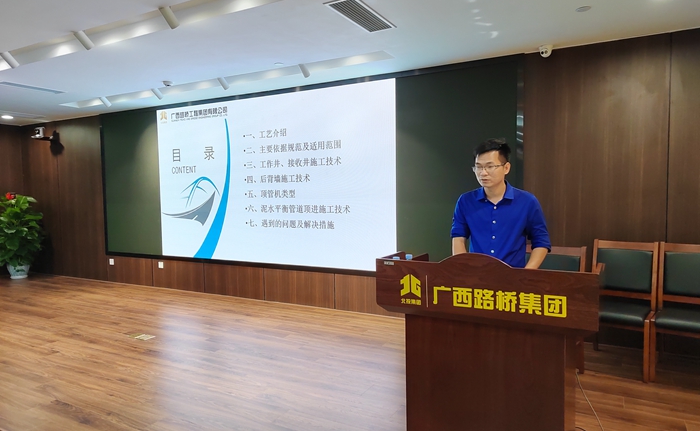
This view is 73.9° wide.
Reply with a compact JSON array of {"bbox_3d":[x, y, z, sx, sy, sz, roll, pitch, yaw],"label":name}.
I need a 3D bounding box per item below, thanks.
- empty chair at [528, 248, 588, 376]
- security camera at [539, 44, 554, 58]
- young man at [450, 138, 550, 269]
[{"bbox_3d":[1.431,0.730,3.465,0.453,0.960,0.535,2,4,41],"label":"empty chair"},{"bbox_3d":[1.767,-1.469,4.187,0.125,0.096,0.125,1,4,28],"label":"security camera"},{"bbox_3d":[0.761,0.445,2.430,0.530,1.670,0.420,1,4,29],"label":"young man"}]

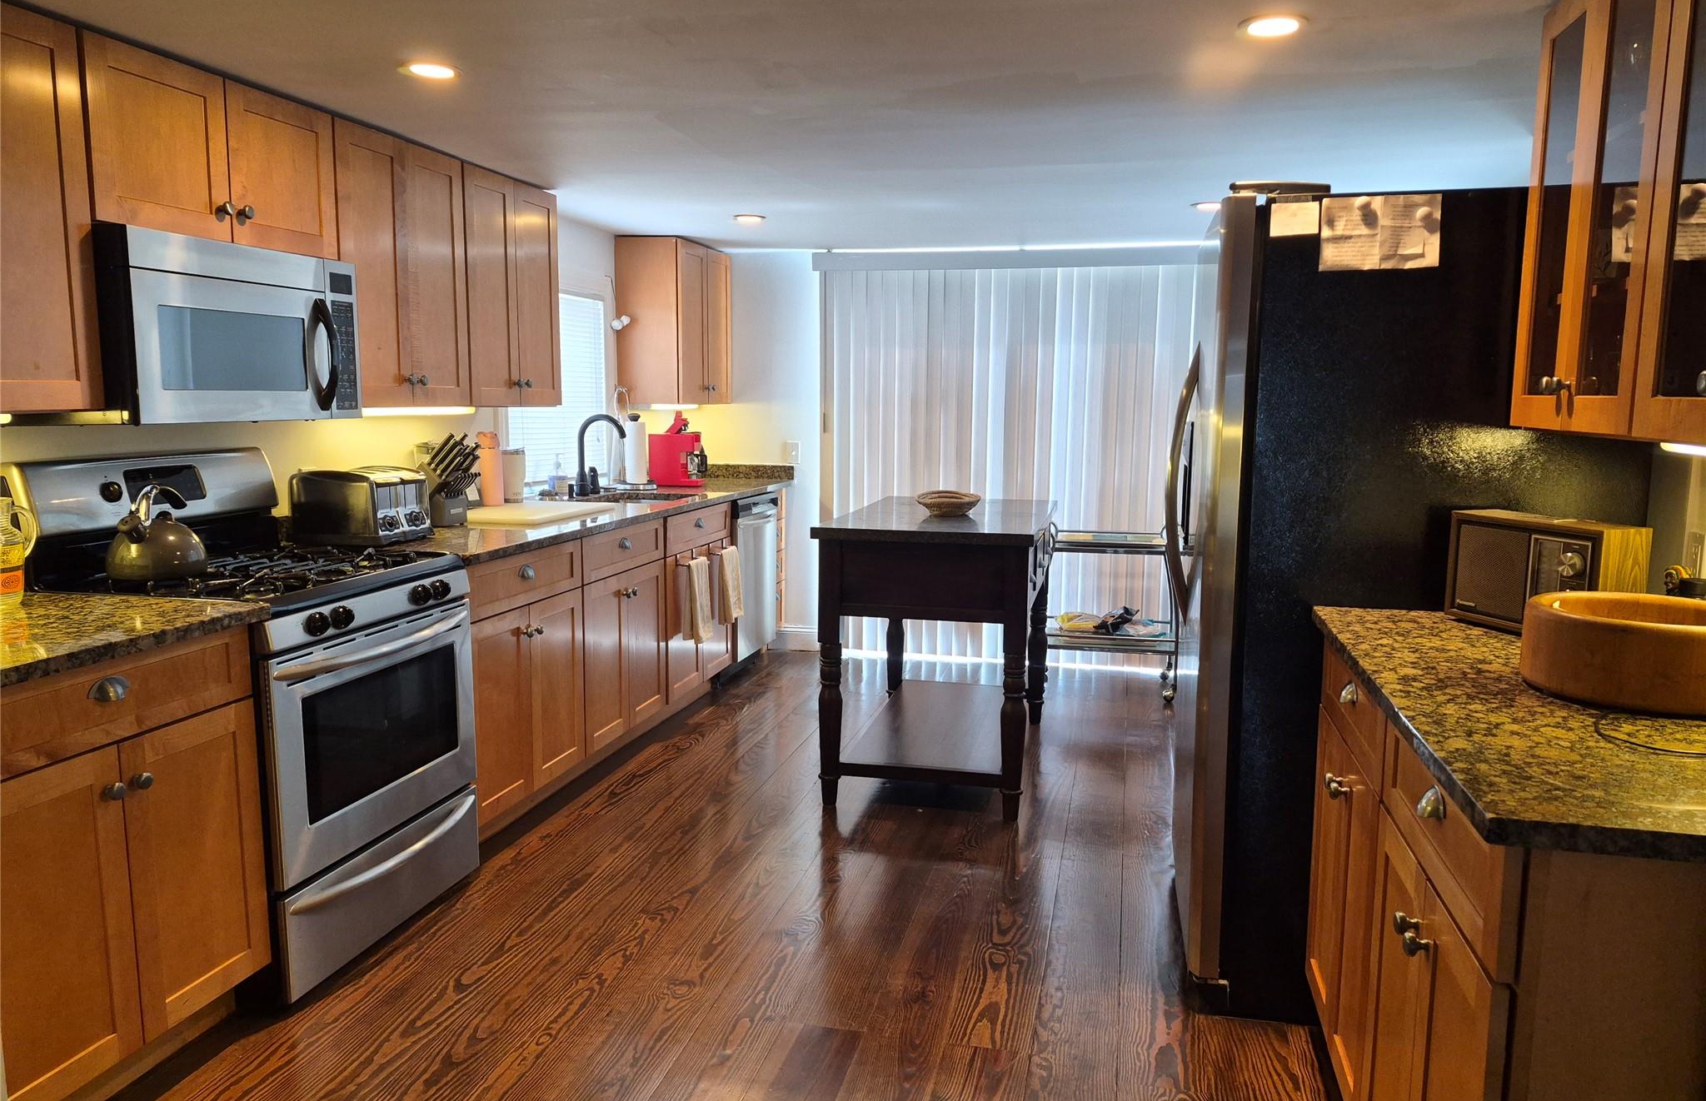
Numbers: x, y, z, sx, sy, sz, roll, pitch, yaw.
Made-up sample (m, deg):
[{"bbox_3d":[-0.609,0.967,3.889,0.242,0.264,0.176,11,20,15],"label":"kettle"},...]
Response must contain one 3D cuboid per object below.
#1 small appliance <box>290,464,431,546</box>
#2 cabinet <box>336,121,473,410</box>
[{"bbox_3d":[-1.475,-0.138,3.438,0.285,0.205,0.270,1,8,9],"label":"small appliance"},{"bbox_3d":[-1.472,-0.824,3.418,0.325,0.770,0.600,2,8,14],"label":"cabinet"}]

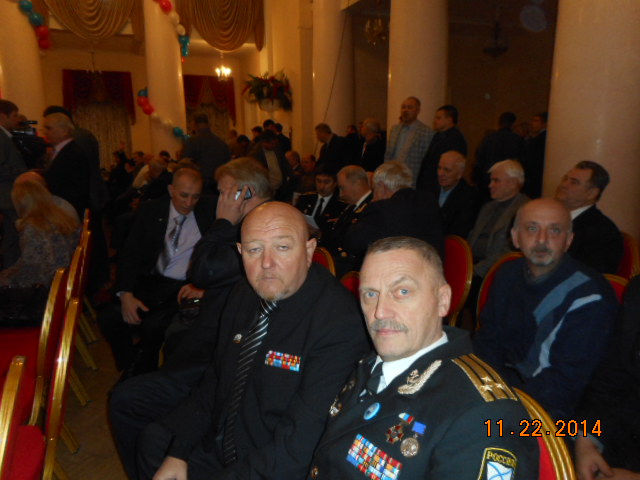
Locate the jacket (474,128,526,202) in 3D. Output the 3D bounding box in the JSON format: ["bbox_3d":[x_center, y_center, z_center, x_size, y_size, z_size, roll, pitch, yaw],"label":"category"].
[{"bbox_3d":[1.784,-0.726,4.627,0.520,0.740,0.310,1,12,9],"label":"jacket"}]

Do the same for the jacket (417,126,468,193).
[{"bbox_3d":[1.129,-0.675,4.274,0.330,0.710,0.500,-8,14,-29],"label":"jacket"}]

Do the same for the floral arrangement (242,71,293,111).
[{"bbox_3d":[-1.113,-3.170,9.800,0.950,0.800,0.650,3,13,18],"label":"floral arrangement"}]

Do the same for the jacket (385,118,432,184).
[{"bbox_3d":[0.819,-0.717,4.224,0.510,0.710,0.310,10,16,42],"label":"jacket"}]

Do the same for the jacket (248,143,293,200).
[{"bbox_3d":[-0.525,-0.694,4.900,0.520,0.680,0.420,2,13,14],"label":"jacket"}]

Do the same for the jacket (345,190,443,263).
[{"bbox_3d":[0.382,0.032,2.280,0.460,0.600,0.500,-3,13,-6],"label":"jacket"}]

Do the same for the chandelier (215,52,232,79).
[{"bbox_3d":[-2.338,-4.229,11.200,0.430,0.610,0.430,-1,12,0],"label":"chandelier"}]

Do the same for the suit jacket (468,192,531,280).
[{"bbox_3d":[1.040,0.009,2.620,0.380,0.620,0.500,-8,14,-29],"label":"suit jacket"}]

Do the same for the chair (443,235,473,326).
[{"bbox_3d":[0.475,0.451,2.432,0.560,0.930,0.450,-5,13,-17],"label":"chair"}]

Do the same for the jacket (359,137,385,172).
[{"bbox_3d":[0.625,-0.854,5.300,0.320,0.720,0.480,-8,14,-27],"label":"jacket"}]

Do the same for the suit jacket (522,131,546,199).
[{"bbox_3d":[2.426,-0.798,4.950,0.320,0.750,0.500,-7,14,-25],"label":"suit jacket"}]

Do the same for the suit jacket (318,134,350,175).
[{"bbox_3d":[0.201,-0.979,5.871,0.360,0.680,0.480,-6,13,-23],"label":"suit jacket"}]

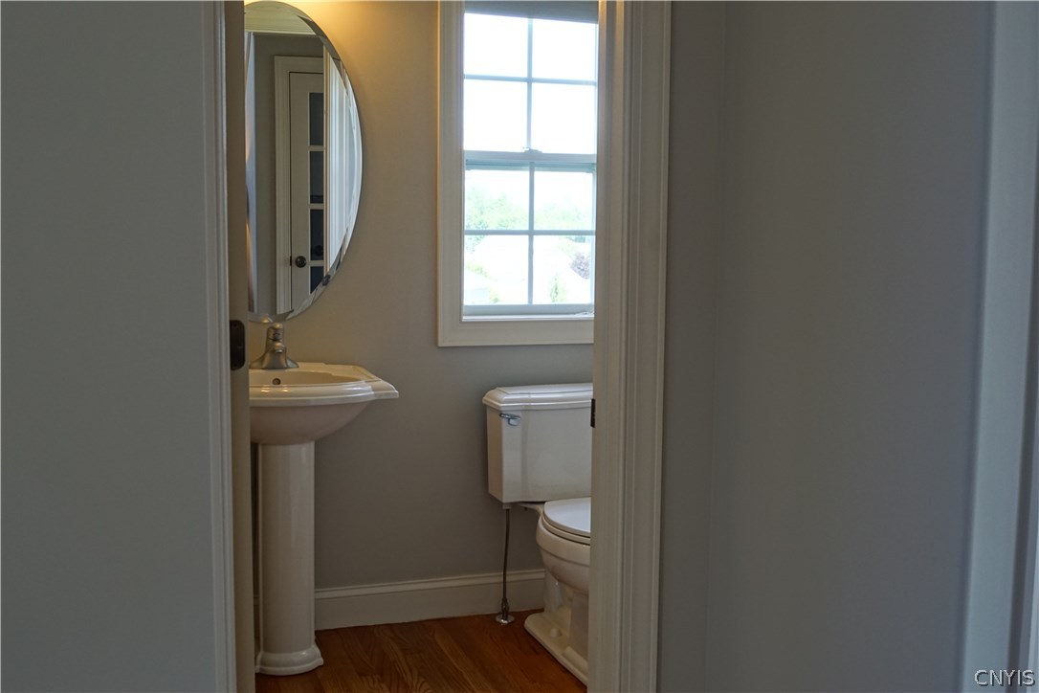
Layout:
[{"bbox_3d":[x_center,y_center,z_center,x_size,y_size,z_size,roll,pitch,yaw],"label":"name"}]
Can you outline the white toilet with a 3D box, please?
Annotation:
[{"bbox_3d":[0.223,0.548,3.449,0.487,0.765,0.745,-1,6,-18],"label":"white toilet"}]

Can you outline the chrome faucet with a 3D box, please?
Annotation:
[{"bbox_3d":[-0.721,0.006,3.348,0.145,0.138,0.165,-1,6,-18],"label":"chrome faucet"}]

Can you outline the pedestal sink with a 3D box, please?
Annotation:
[{"bbox_3d":[-0.683,0.509,3.277,0.595,0.862,0.520,-1,6,-18],"label":"pedestal sink"}]

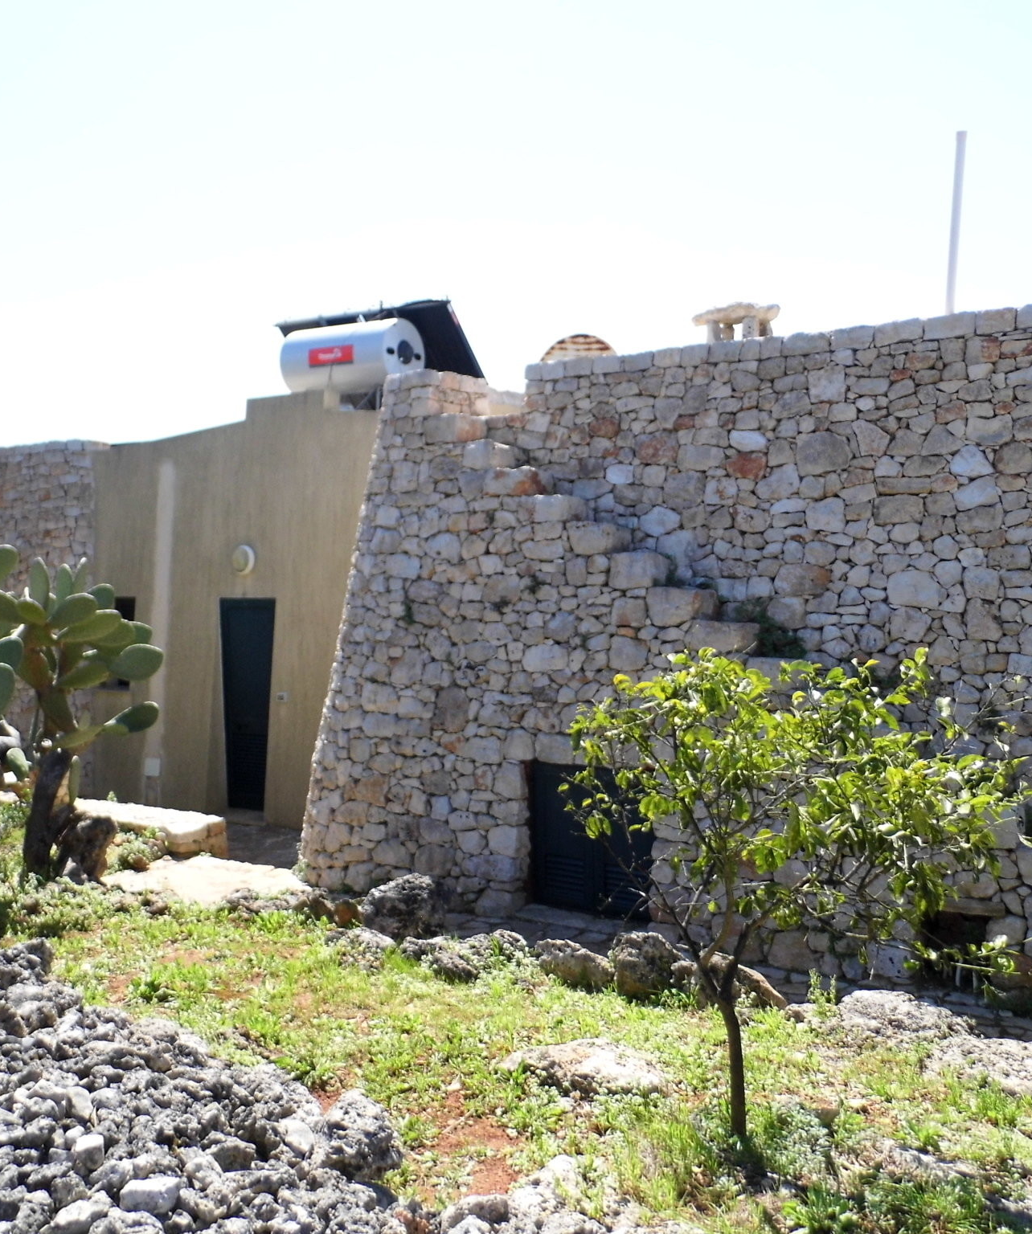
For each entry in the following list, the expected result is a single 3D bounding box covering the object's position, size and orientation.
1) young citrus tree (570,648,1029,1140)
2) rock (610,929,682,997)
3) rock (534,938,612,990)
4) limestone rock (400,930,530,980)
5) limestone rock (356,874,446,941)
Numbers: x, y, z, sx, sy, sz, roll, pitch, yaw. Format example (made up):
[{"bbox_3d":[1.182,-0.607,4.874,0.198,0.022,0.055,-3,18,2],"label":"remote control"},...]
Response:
[{"bbox_3d":[1.041,1.006,4.300,1.580,1.720,1.350,1,1,0],"label":"young citrus tree"},{"bbox_3d":[0.693,1.811,6.347,0.360,0.340,0.320,1,1,17],"label":"rock"},{"bbox_3d":[0.312,1.853,6.445,0.400,0.240,0.300,1,1,22],"label":"rock"},{"bbox_3d":[-0.281,1.850,6.609,0.680,0.220,0.360,1,1,17],"label":"limestone rock"},{"bbox_3d":[-0.738,1.854,7.734,0.520,0.360,0.400,1,1,17],"label":"limestone rock"}]

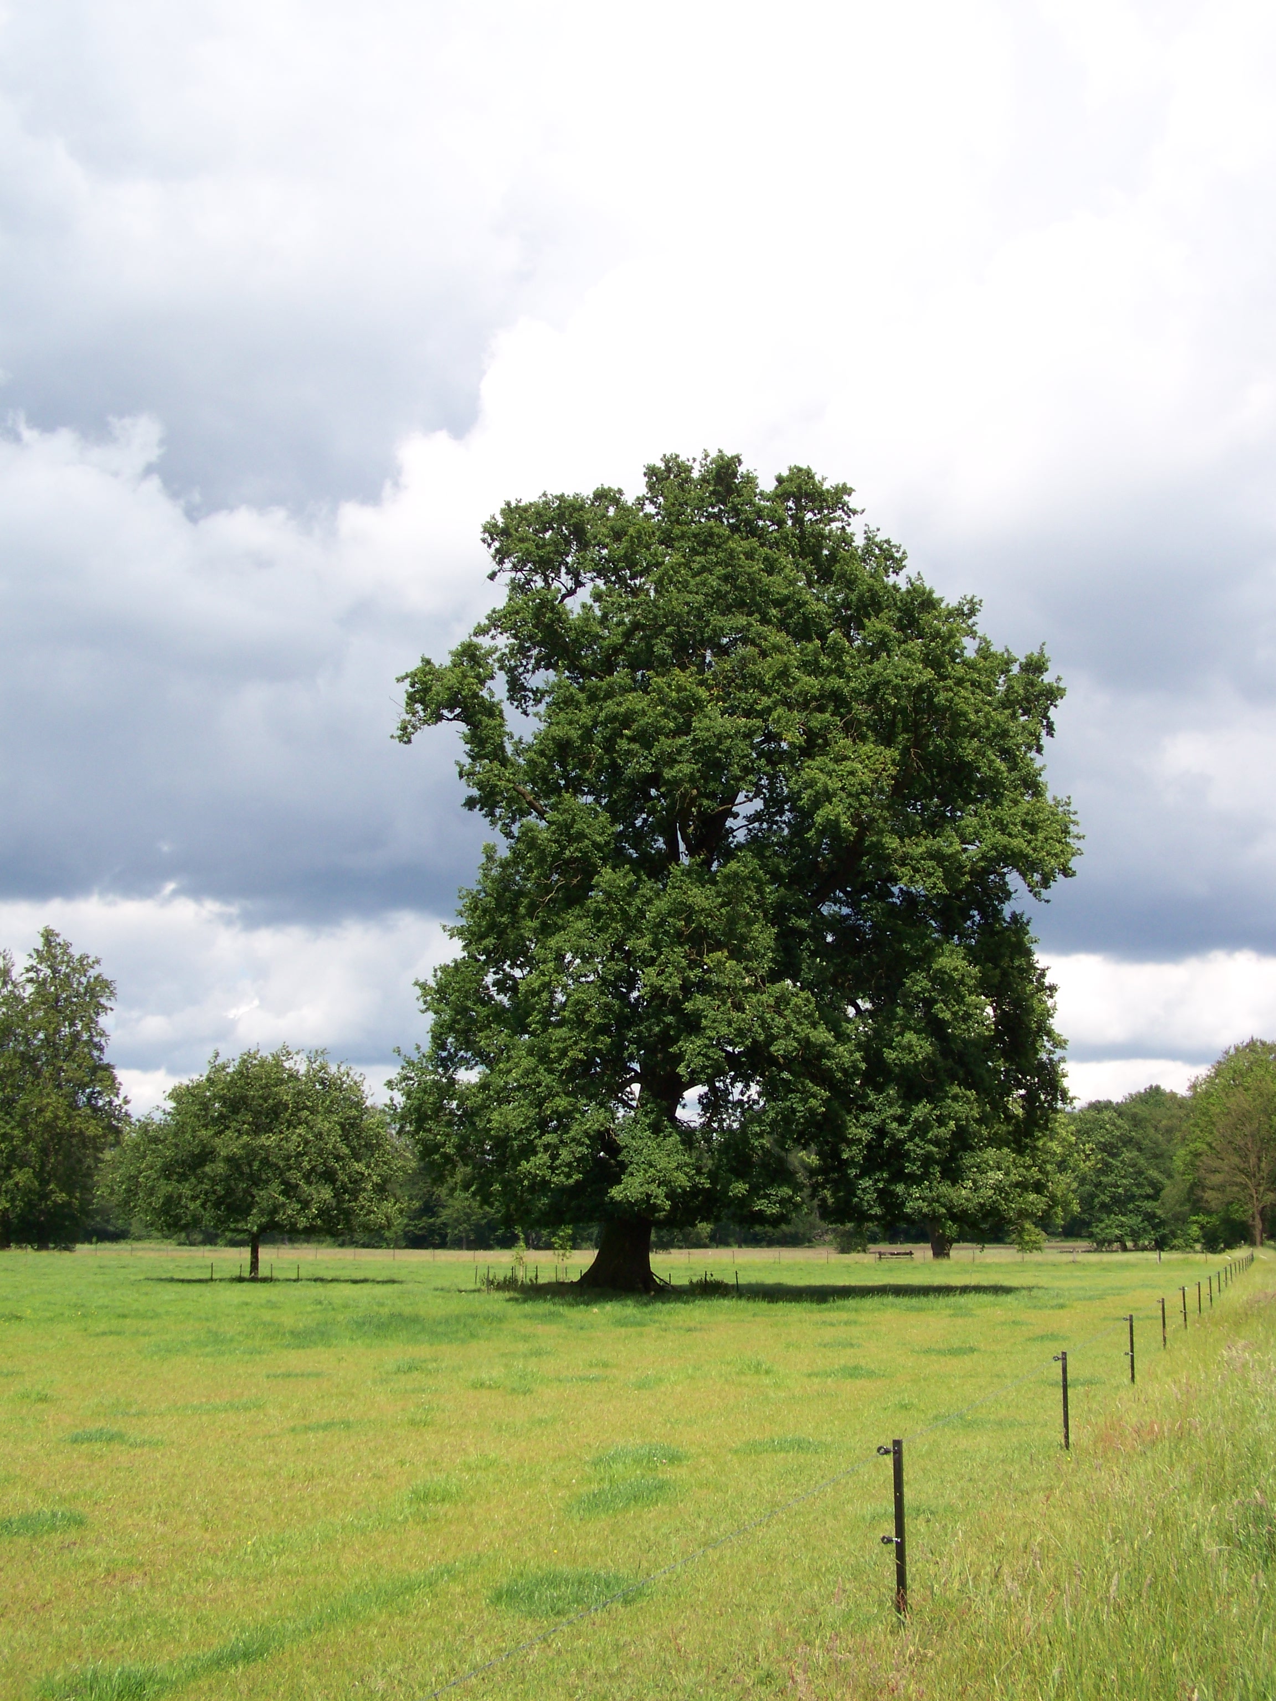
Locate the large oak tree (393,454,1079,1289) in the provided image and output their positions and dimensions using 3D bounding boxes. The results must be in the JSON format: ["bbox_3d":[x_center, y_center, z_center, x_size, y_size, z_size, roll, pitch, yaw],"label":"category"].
[{"bbox_3d":[3.200,0.100,61.500,22.400,27.900,21.300,0,-12,0],"label":"large oak tree"}]

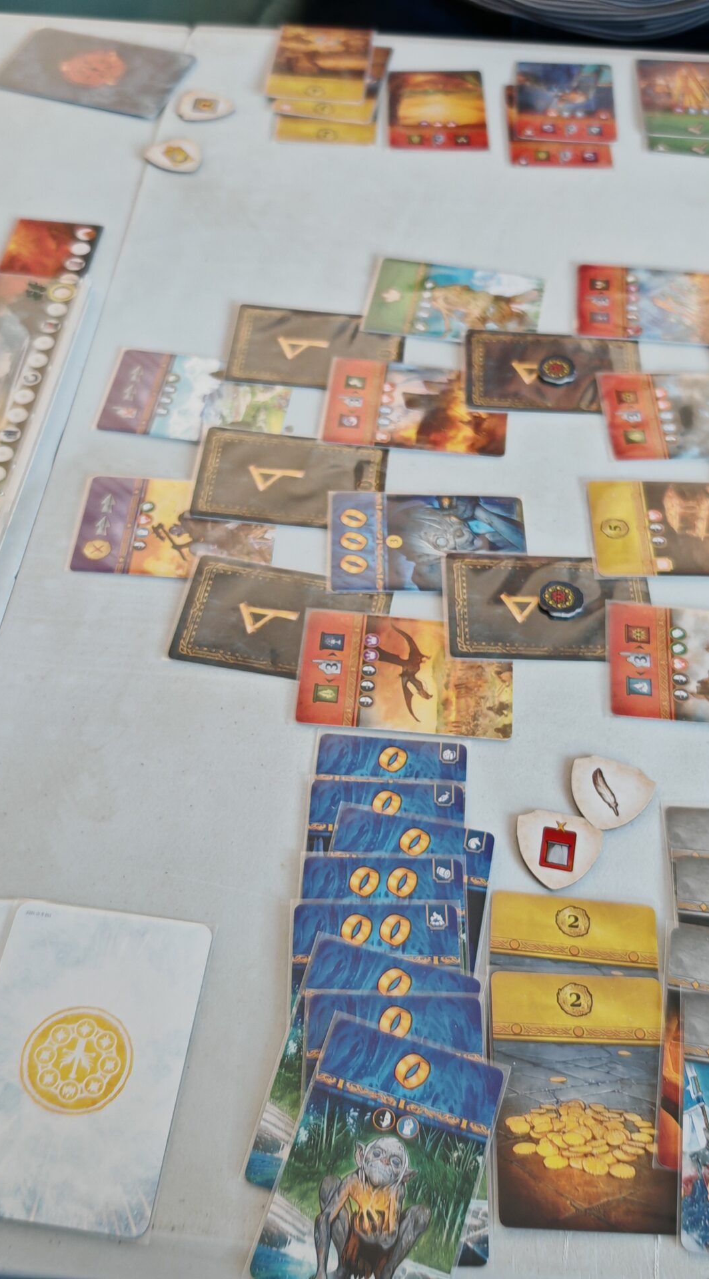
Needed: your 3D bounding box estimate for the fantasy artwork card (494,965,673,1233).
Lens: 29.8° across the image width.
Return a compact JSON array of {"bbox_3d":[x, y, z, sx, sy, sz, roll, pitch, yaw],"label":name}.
[{"bbox_3d":[0.071,0.140,0.411,0.054,0.001,0.080,2,53,2],"label":"fantasy artwork card"}]

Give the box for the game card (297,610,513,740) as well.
[{"bbox_3d":[0.018,0.012,0.442,0.071,0.002,0.047,4,53,3],"label":"game card"}]

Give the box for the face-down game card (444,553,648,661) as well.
[{"bbox_3d":[0.068,-0.011,0.460,0.071,0.002,0.047,2,53,1],"label":"face-down game card"}]

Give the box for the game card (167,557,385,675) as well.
[{"bbox_3d":[-0.028,-0.007,0.525,0.080,0.001,0.054,9,53,7],"label":"game card"}]

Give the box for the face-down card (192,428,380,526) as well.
[{"bbox_3d":[-0.022,-0.057,0.477,0.069,0.001,0.046,6,53,4],"label":"face-down card"}]

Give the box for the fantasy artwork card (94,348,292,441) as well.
[{"bbox_3d":[-0.059,-0.091,0.502,0.069,0.001,0.046,6,53,4],"label":"fantasy artwork card"}]

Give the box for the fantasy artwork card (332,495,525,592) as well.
[{"bbox_3d":[0.026,-0.033,0.460,0.069,0.001,0.046,1,53,0],"label":"fantasy artwork card"}]

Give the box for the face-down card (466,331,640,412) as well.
[{"bbox_3d":[0.092,-0.124,0.613,0.080,0.001,0.054,2,53,2],"label":"face-down card"}]

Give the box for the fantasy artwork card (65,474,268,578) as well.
[{"bbox_3d":[-0.064,-0.041,0.482,0.071,0.002,0.047,3,53,2],"label":"fantasy artwork card"}]

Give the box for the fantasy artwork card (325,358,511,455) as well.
[{"bbox_3d":[0.029,-0.105,0.599,0.080,0.001,0.054,5,53,4],"label":"fantasy artwork card"}]

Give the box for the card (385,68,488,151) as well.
[{"bbox_3d":[0.040,-0.258,0.649,0.047,0.002,0.071,0,53,0],"label":"card"}]

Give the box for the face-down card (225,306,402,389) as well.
[{"bbox_3d":[-0.017,-0.137,0.623,0.080,0.001,0.054,4,53,3],"label":"face-down card"}]

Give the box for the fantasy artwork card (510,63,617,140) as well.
[{"bbox_3d":[0.119,-0.305,0.748,0.054,0.001,0.080,3,53,3],"label":"fantasy artwork card"}]

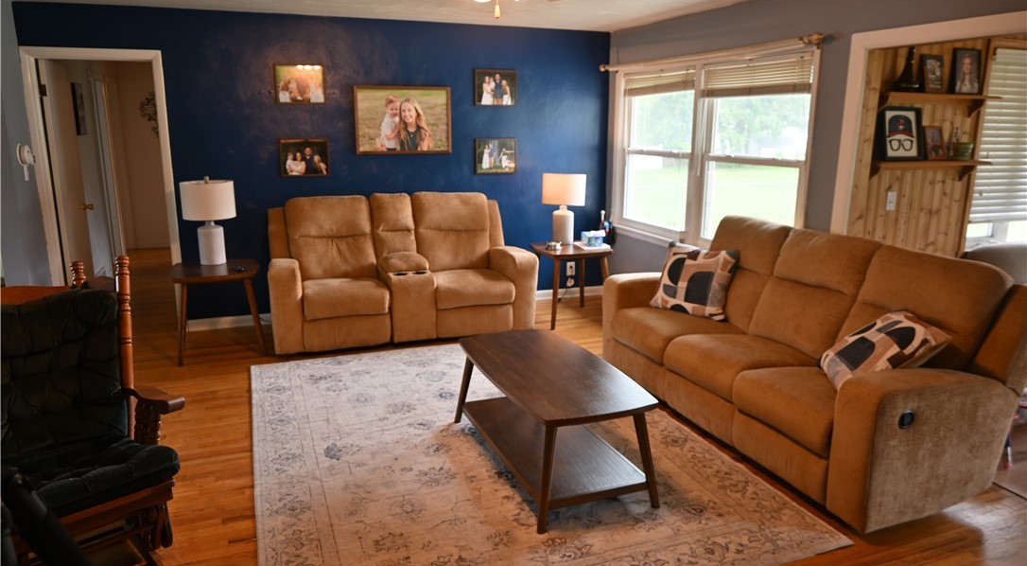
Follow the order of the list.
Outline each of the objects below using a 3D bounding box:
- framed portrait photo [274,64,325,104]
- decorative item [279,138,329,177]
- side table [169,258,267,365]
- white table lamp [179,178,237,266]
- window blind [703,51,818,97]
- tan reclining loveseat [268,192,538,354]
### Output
[{"bbox_3d":[-1.669,-1.551,5.359,0.370,0.295,0.030,-5,14,-20],"label":"framed portrait photo"},{"bbox_3d":[-1.671,-1.004,5.489,0.374,0.300,0.030,-5,14,-20],"label":"decorative item"},{"bbox_3d":[-2.123,0.189,4.975,0.585,0.615,0.576,-5,14,-20],"label":"side table"},{"bbox_3d":[-2.211,-0.454,4.986,0.361,0.628,0.361,-5,14,-20],"label":"white table lamp"},{"bbox_3d":[1.581,-1.339,4.468,0.055,0.234,1.074,-5,14,-20],"label":"window blind"},{"bbox_3d":[-0.916,-0.151,5.509,1.990,1.050,0.900,-5,14,-20],"label":"tan reclining loveseat"}]

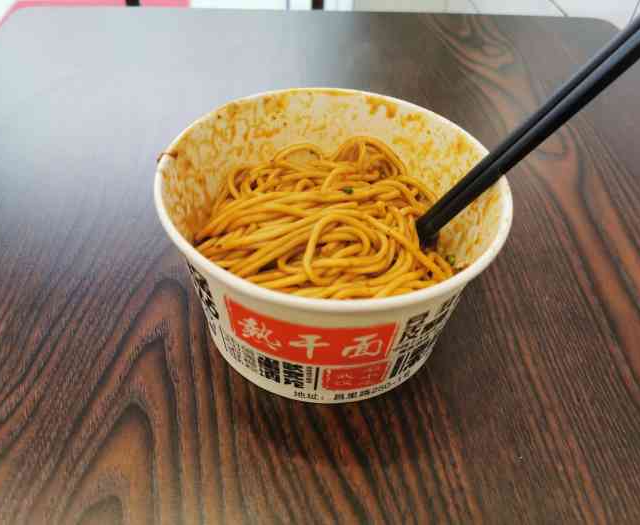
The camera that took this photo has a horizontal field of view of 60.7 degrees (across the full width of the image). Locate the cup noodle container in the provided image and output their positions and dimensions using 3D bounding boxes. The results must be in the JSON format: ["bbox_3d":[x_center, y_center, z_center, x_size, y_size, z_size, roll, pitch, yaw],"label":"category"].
[{"bbox_3d":[0.004,-0.008,0.261,0.147,0.081,0.144,2,46,-2],"label":"cup noodle container"}]

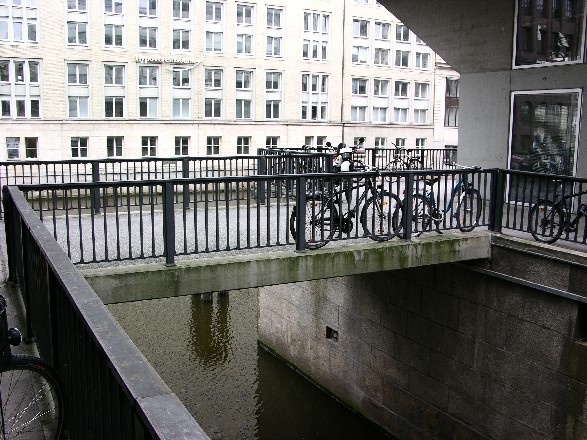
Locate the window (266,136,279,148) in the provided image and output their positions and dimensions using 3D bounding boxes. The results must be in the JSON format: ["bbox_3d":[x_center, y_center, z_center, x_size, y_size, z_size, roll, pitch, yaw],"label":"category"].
[{"bbox_3d":[-2.082,-7.565,60.257,1.530,1.860,0.250,-4,9,-26],"label":"window"}]

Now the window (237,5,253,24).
[{"bbox_3d":[-4.357,-18.185,52.570,1.540,1.760,0.200,-4,10,-28],"label":"window"}]

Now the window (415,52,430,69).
[{"bbox_3d":[15.362,-18.822,70.313,2.050,2.080,0.200,-4,10,-28],"label":"window"}]

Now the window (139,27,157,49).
[{"bbox_3d":[-12.475,-15.594,50.704,1.560,1.820,0.200,-4,10,-24],"label":"window"}]

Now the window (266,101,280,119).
[{"bbox_3d":[-2.106,-11.490,61.703,1.800,1.980,0.200,-4,10,-28],"label":"window"}]

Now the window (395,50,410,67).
[{"bbox_3d":[11.315,-16.764,61.598,1.920,1.630,0.200,-4,10,-24],"label":"window"}]

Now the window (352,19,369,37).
[{"bbox_3d":[6.632,-18.955,58.726,1.920,1.770,0.200,-4,10,-27],"label":"window"}]

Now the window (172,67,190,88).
[{"bbox_3d":[-9.891,-12.585,52.405,1.600,1.850,0.200,-4,10,-24],"label":"window"}]

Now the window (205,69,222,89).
[{"bbox_3d":[-7.574,-13.410,56.517,1.760,1.900,0.250,-4,9,-26],"label":"window"}]

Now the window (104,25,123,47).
[{"bbox_3d":[-15.709,-16.082,51.927,1.760,2.010,0.250,-4,9,-26],"label":"window"}]

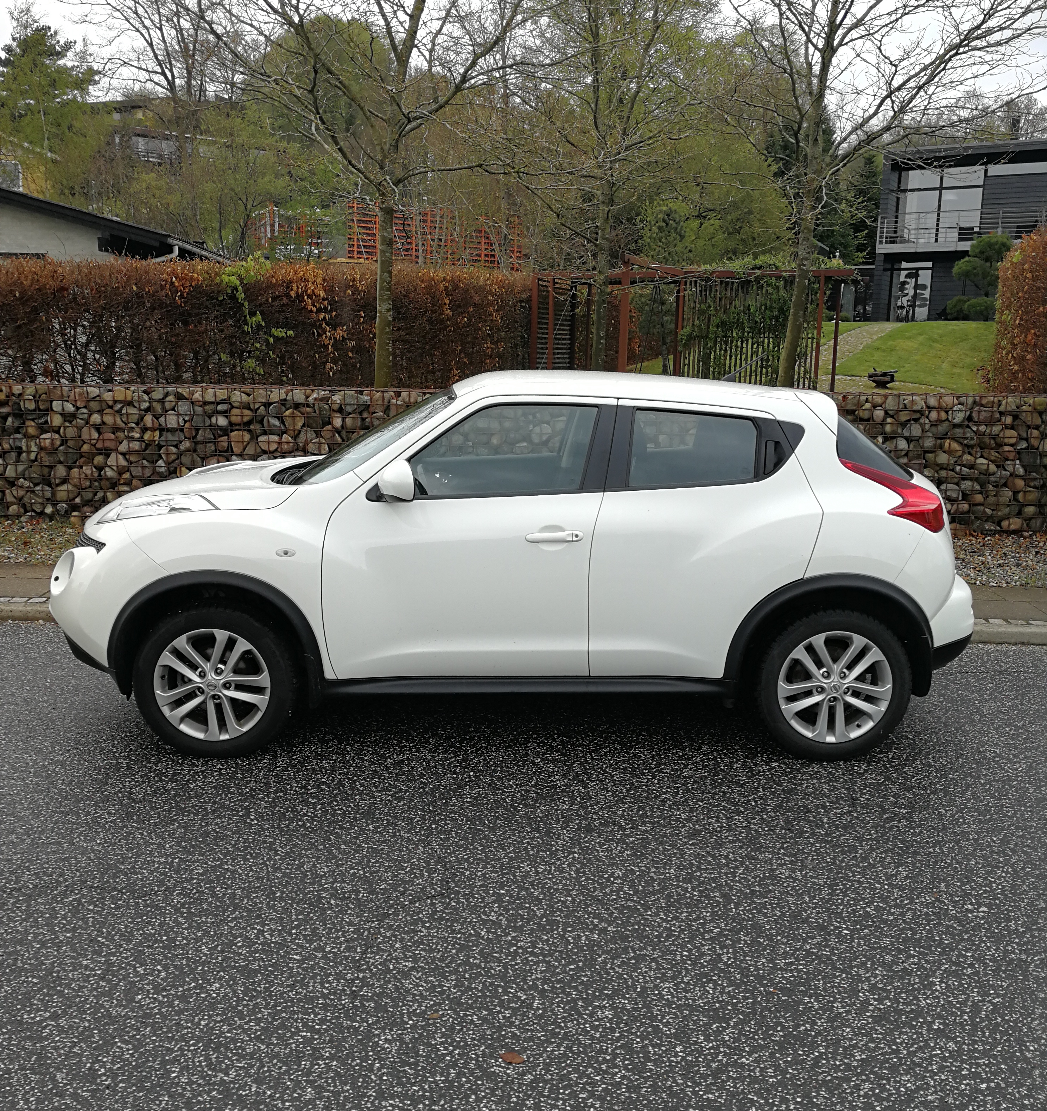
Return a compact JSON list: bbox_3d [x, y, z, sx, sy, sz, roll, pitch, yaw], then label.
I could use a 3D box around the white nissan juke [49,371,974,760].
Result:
[{"bbox_3d":[-0.032,-0.066,5.174,4.135,1.570,1.800,0,10,-1],"label":"white nissan juke"}]

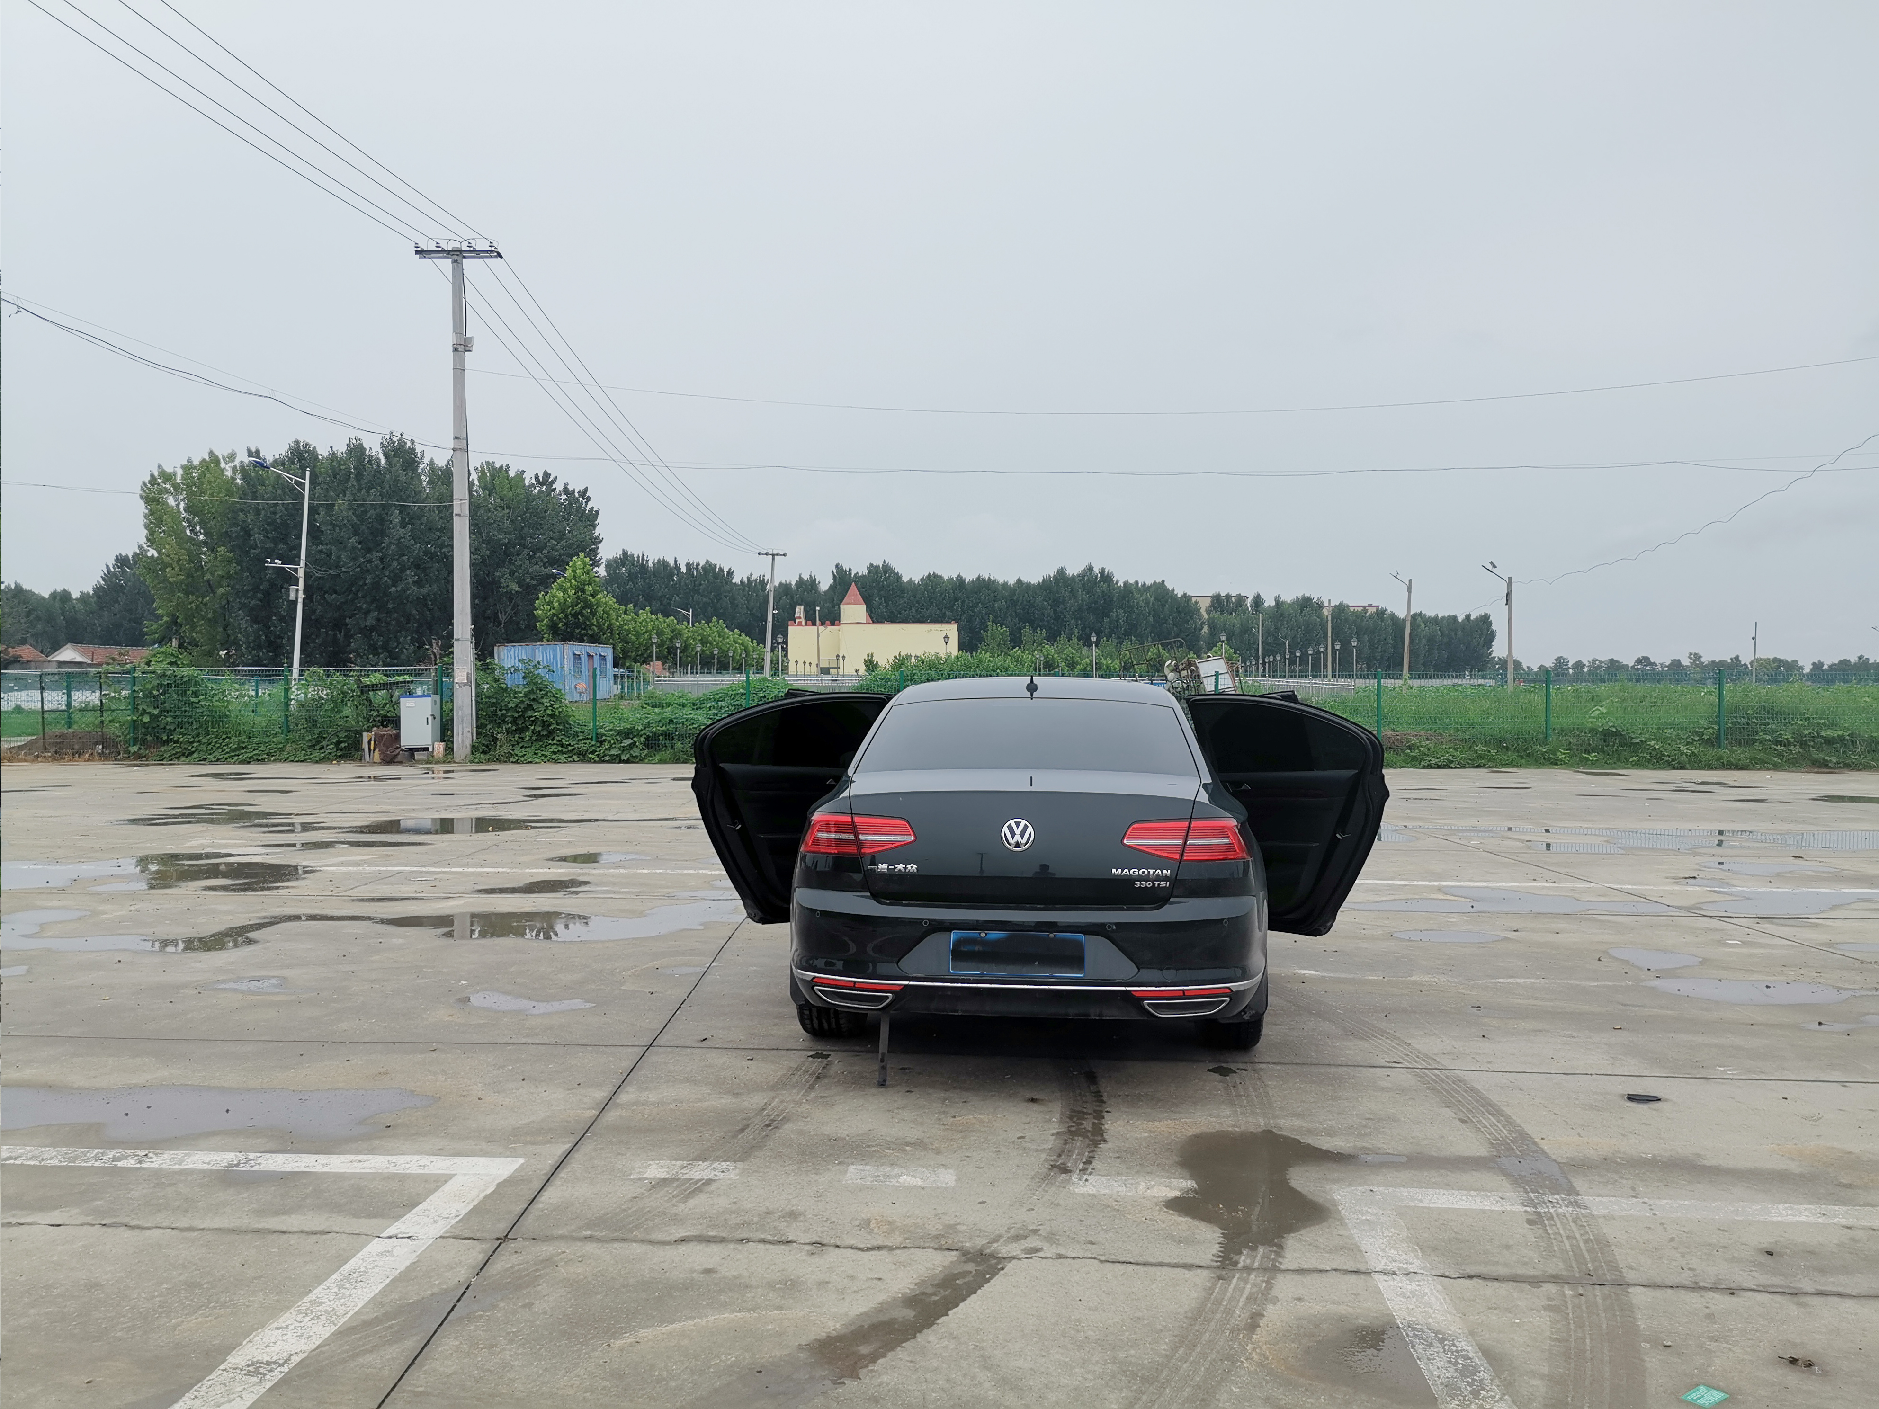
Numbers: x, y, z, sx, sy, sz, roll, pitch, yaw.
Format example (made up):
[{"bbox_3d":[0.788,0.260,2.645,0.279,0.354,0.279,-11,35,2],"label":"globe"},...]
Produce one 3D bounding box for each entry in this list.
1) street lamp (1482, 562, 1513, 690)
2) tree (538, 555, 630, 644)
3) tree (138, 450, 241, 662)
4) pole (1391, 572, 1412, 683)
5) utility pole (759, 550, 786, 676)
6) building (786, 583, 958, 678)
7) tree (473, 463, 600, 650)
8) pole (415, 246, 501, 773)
[{"bbox_3d":[25.915,-3.405,68.000,1.498,6.470,0.400,0,1,0],"label":"street lamp"},{"bbox_3d":[-17.841,-4.497,73.000,4.606,6.142,4.800,0,1,0],"label":"tree"},{"bbox_3d":[-47.041,-8.524,92.000,6.450,14.928,6.500,0,1,0],"label":"tree"},{"bbox_3d":[22.716,-3.353,72.000,1.082,6.202,0.350,0,1,0],"label":"pole"},{"bbox_3d":[-9.549,-4.712,84.000,1.683,8.329,0.400,0,1,0],"label":"utility pole"},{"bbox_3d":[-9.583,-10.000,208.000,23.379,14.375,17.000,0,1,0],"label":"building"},{"bbox_3d":[-25.294,-8.247,92.000,8.109,13.822,8.000,0,1,0],"label":"tree"},{"bbox_3d":[-9.185,-3.898,28.000,1.683,9.900,0.500,0,1,0],"label":"pole"}]

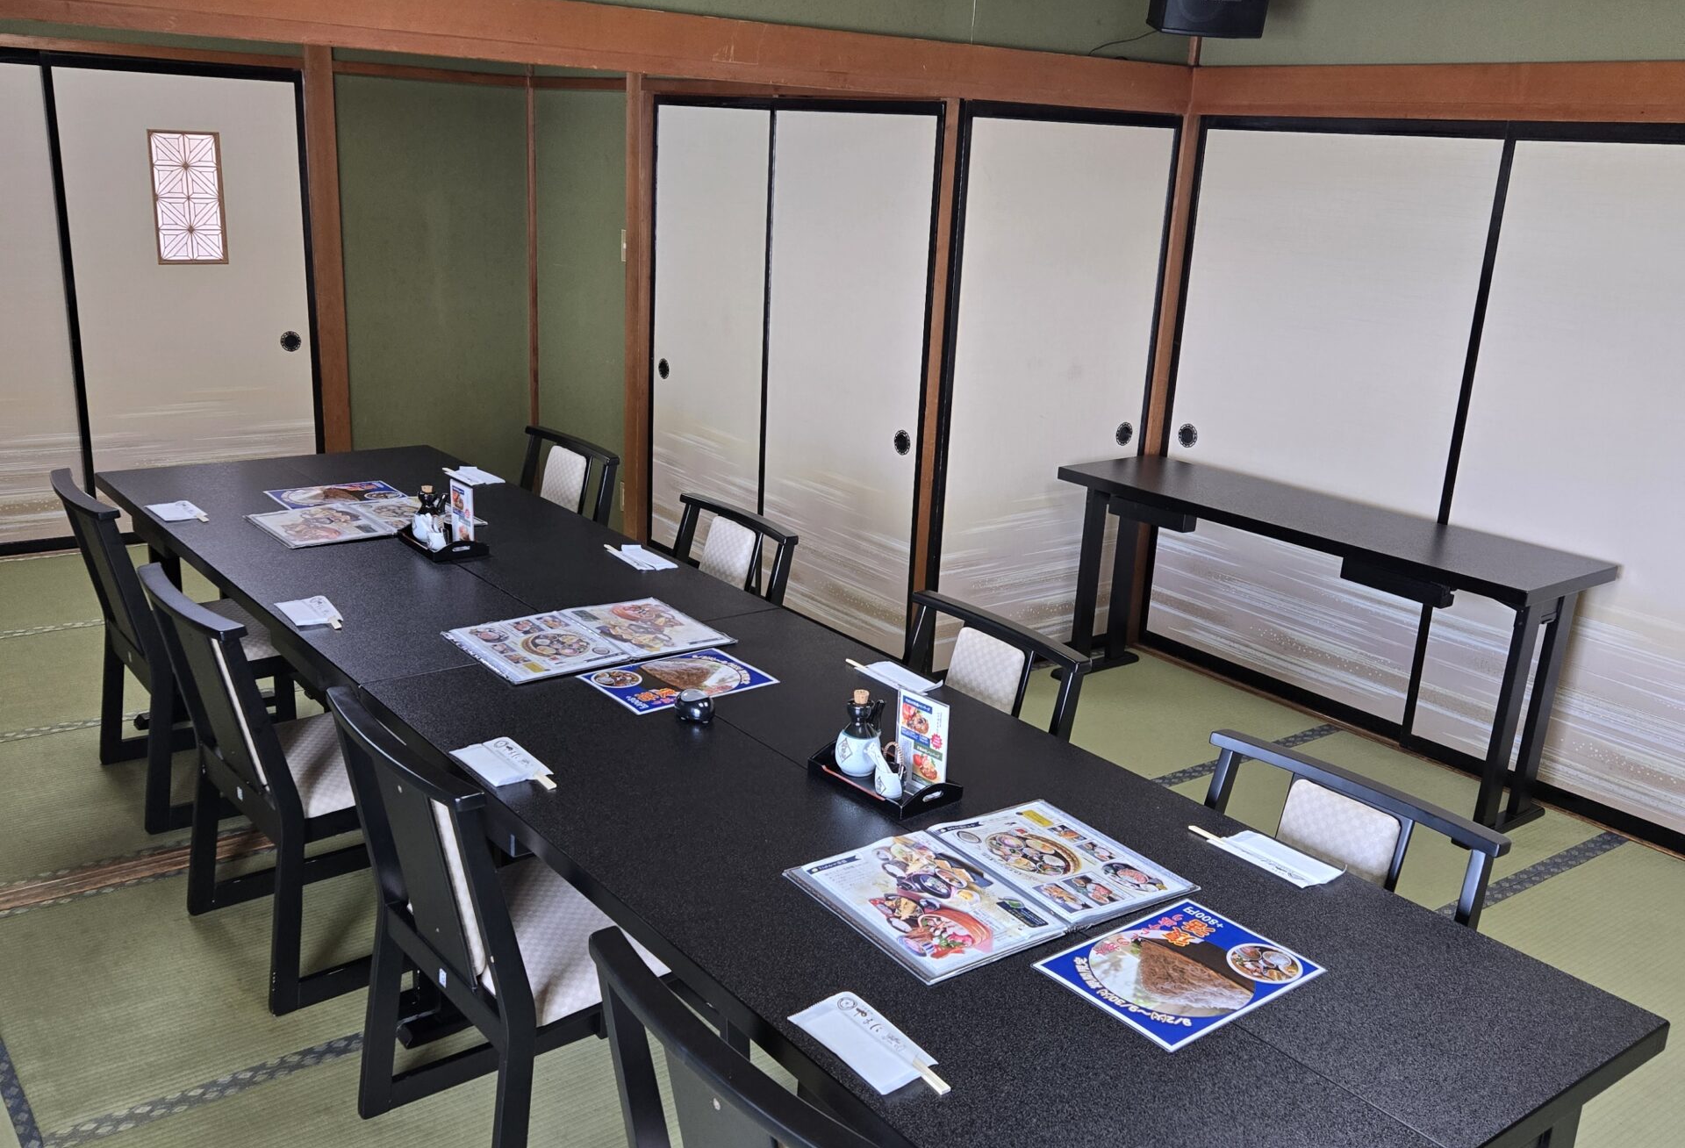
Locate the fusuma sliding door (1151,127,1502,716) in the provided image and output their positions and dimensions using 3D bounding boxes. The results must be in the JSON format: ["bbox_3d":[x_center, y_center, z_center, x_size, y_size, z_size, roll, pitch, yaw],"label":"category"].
[{"bbox_3d":[1.434,-0.473,4.622,0.030,1.770,1.050,-9,20,-36],"label":"fusuma sliding door"}]

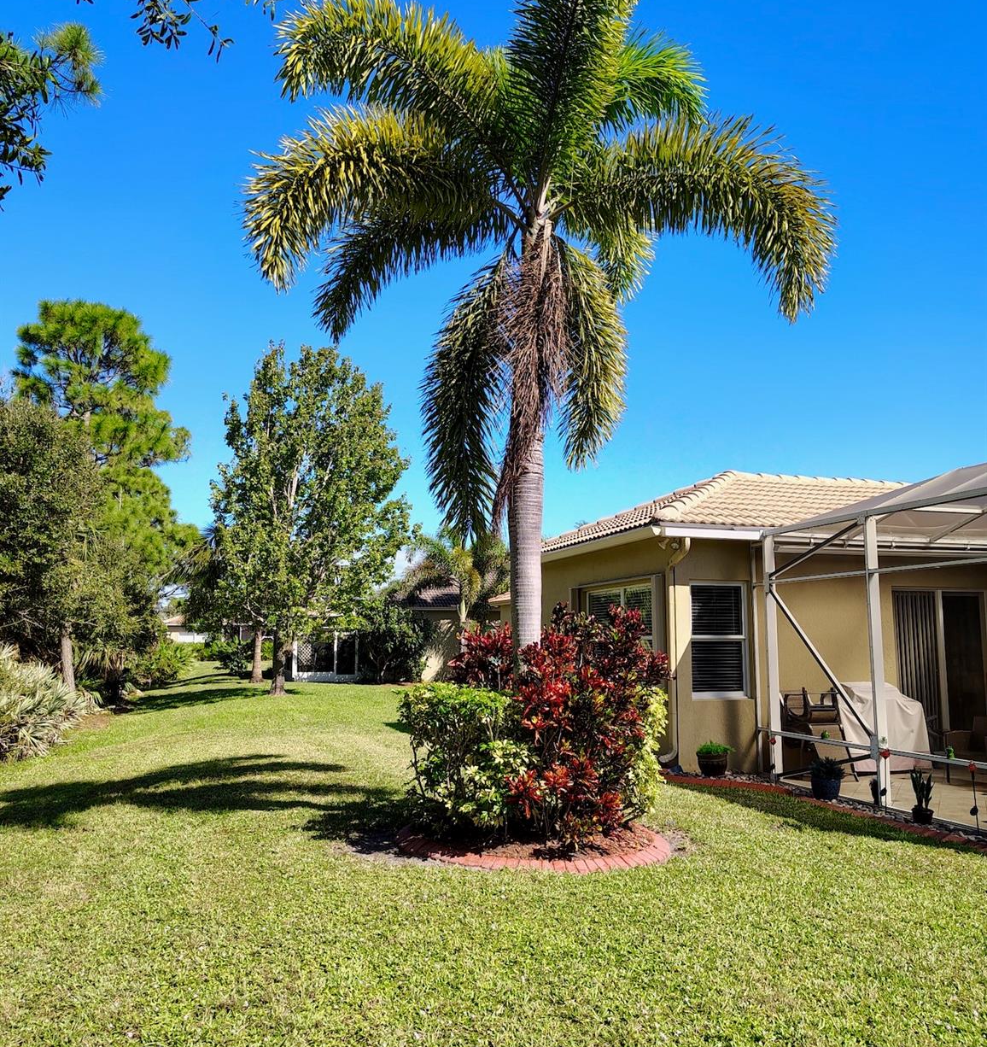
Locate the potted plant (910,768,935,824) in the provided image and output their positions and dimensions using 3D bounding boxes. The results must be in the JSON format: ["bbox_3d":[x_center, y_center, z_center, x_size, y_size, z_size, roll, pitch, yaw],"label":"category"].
[{"bbox_3d":[3.924,2.462,8.323,0.220,0.500,0.200,0,-8,0],"label":"potted plant"}]

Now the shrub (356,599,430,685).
[{"bbox_3d":[-4.036,4.766,36.999,3.000,3.450,2.700,0,-8,0],"label":"shrub"}]

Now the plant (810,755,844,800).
[{"bbox_3d":[3.497,2.641,9.560,0.340,0.470,0.340,0,-8,0],"label":"plant"}]

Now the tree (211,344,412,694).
[{"bbox_3d":[-5.567,0.071,30.291,6.400,11.000,6.200,0,-8,0],"label":"tree"}]

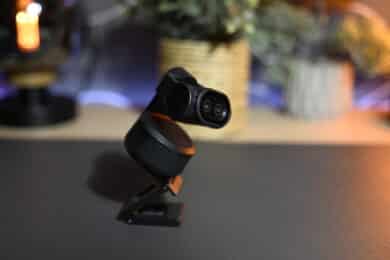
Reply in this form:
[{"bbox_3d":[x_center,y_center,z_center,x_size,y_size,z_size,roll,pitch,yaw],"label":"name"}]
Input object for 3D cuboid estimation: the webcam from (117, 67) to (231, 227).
[{"bbox_3d":[-0.022,0.010,0.411,0.074,0.109,0.065,11,17,36],"label":"webcam"}]

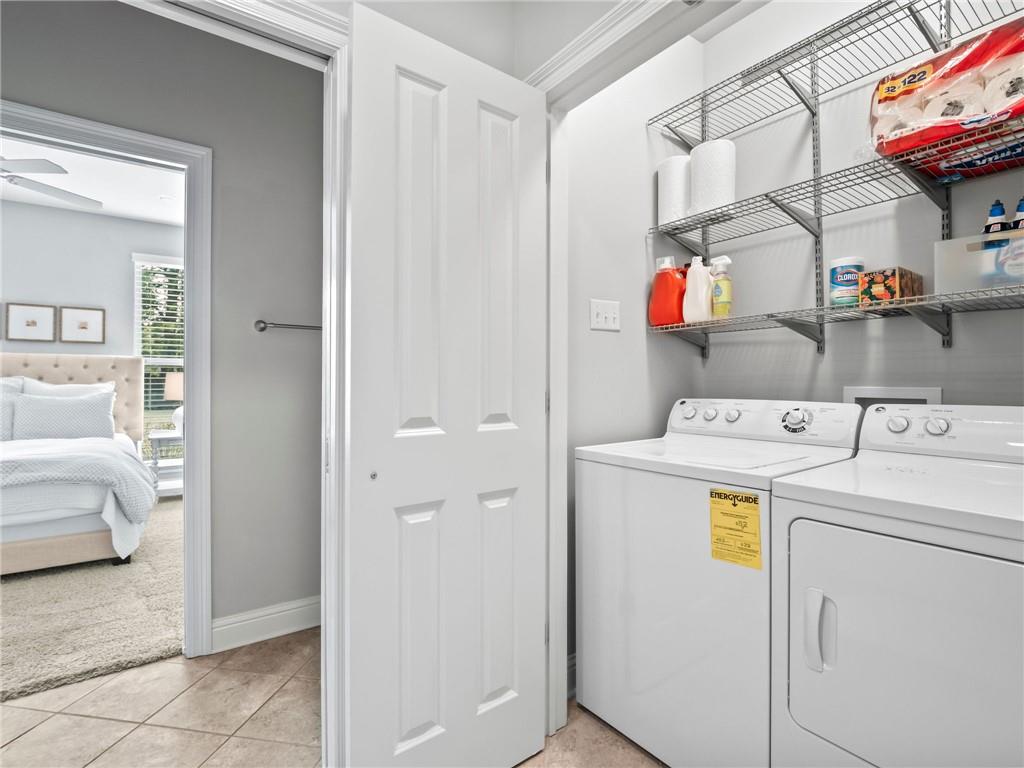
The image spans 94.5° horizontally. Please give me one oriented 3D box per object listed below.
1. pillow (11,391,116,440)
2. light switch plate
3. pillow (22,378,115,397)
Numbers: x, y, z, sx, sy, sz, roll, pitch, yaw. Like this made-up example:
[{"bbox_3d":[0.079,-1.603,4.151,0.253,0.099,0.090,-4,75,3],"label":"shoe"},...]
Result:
[{"bbox_3d":[-3.948,0.267,4.189,0.660,0.440,0.170,0,-15,-35],"label":"pillow"},{"bbox_3d":[0.371,-0.275,1.880,0.163,0.116,0.012,0,0,-37],"label":"light switch plate"},{"bbox_3d":[-4.054,0.229,4.319,0.690,0.510,0.170,0,-10,-36],"label":"pillow"}]

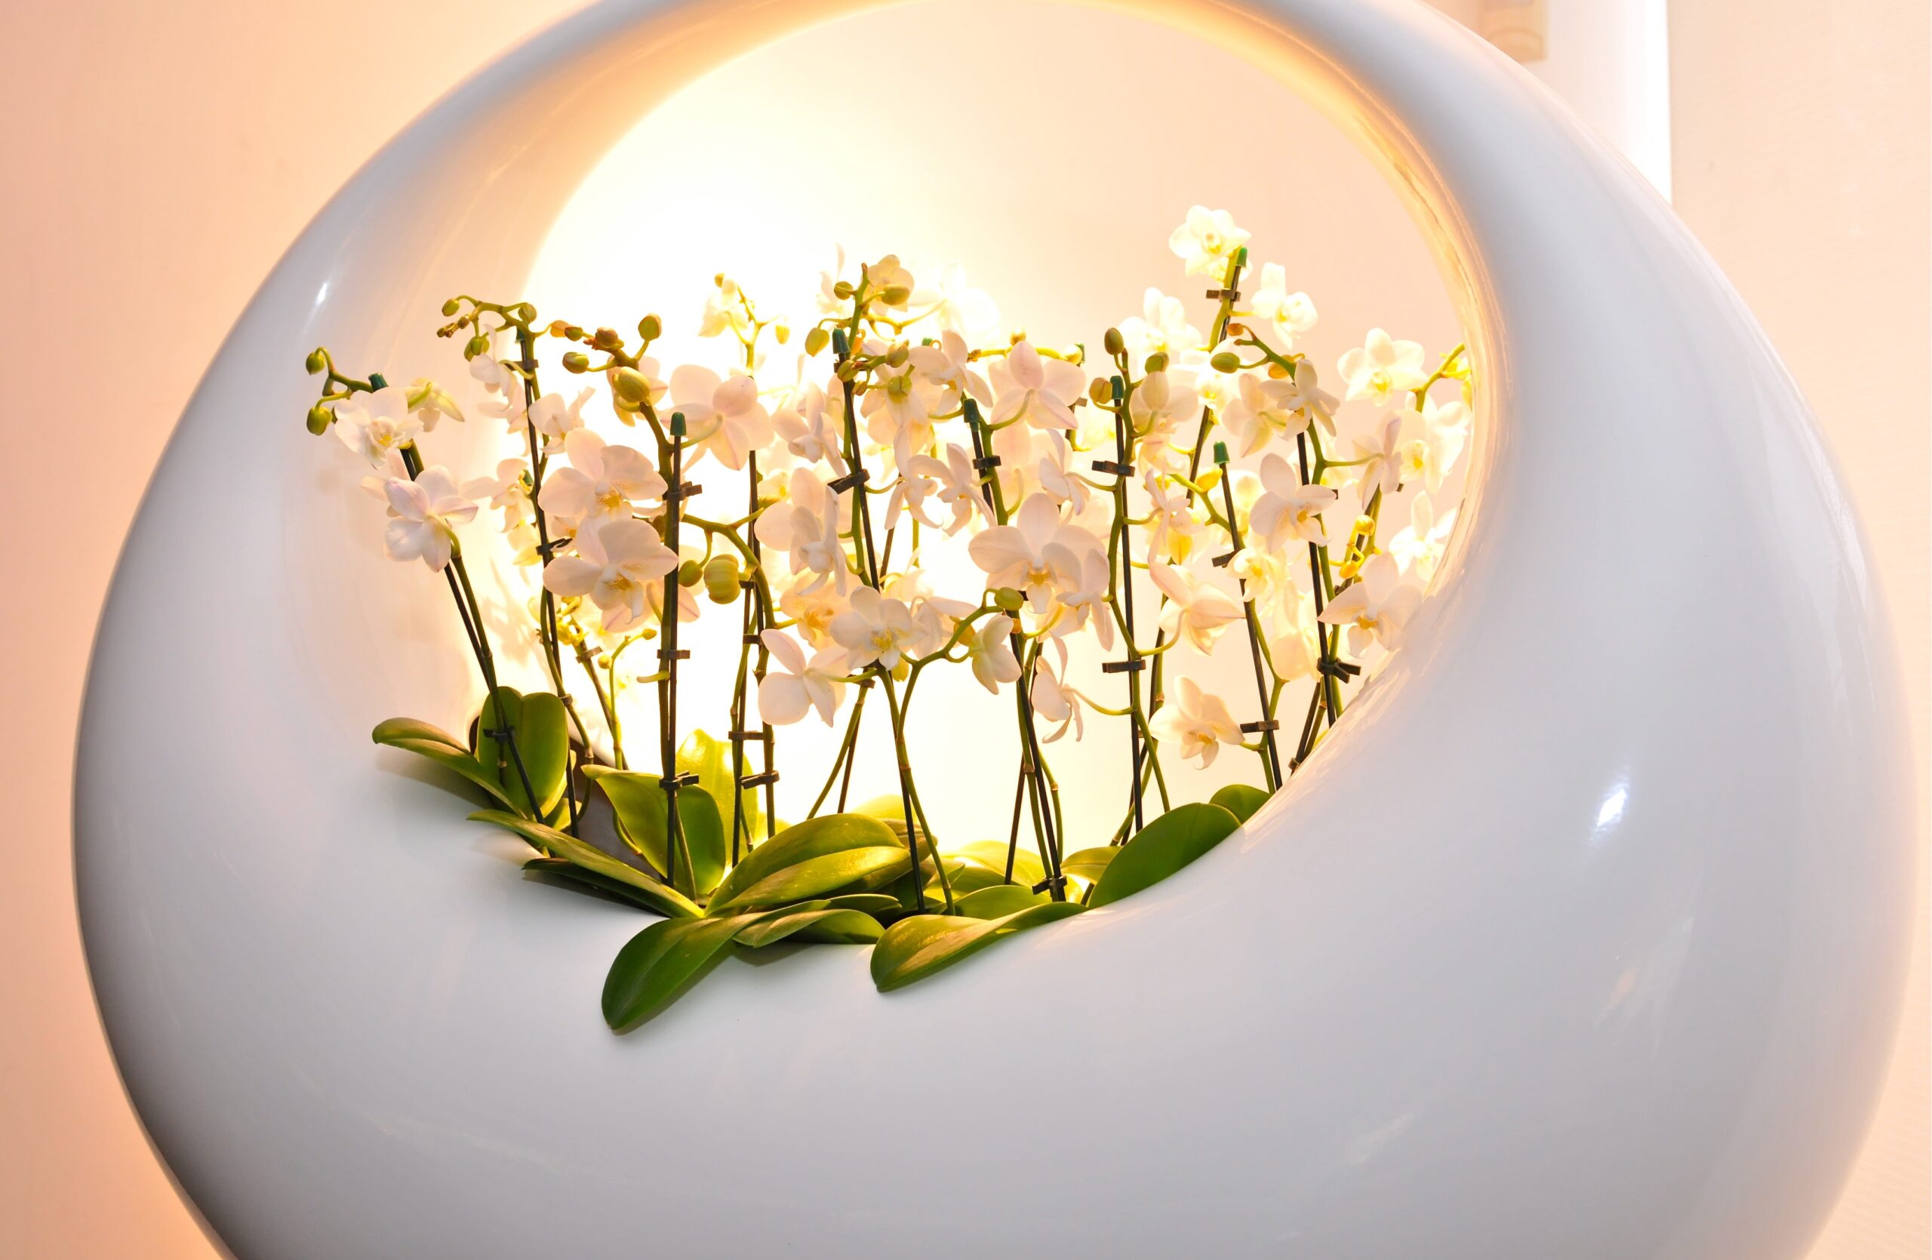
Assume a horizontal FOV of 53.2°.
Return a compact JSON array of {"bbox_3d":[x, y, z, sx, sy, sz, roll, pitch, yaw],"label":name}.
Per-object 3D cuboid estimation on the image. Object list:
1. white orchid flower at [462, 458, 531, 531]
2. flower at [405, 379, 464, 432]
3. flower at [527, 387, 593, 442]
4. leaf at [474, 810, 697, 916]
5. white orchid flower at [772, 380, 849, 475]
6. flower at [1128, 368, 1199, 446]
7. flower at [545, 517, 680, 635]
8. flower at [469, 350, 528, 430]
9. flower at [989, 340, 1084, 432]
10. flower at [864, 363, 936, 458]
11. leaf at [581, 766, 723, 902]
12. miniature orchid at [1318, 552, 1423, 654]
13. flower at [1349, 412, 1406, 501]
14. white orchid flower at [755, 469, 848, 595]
[{"bbox_3d":[-0.290,-0.084,1.200,0.050,0.048,0.027,-1,12,6],"label":"white orchid flower"},{"bbox_3d":[-0.326,-0.137,1.180,0.042,0.035,0.027,-1,-21,12],"label":"flower"},{"bbox_3d":[-0.244,-0.128,1.160,0.044,0.040,0.026,-3,7,-14],"label":"flower"},{"bbox_3d":[-0.205,0.126,1.040,0.137,0.022,0.042,22,31,13],"label":"leaf"},{"bbox_3d":[-0.079,-0.103,0.975,0.023,0.047,0.042,-9,7,-42],"label":"white orchid flower"},{"bbox_3d":[0.105,-0.119,1.030,0.042,0.042,0.026,0,0,24],"label":"flower"},{"bbox_3d":[-0.173,-0.026,0.940,0.064,0.055,0.030,-1,7,-17],"label":"flower"},{"bbox_3d":[-0.254,-0.130,1.050,0.028,0.044,0.045,-7,-5,30],"label":"flower"},{"bbox_3d":[0.037,-0.129,1.020,0.051,0.048,0.025,1,3,3],"label":"flower"},{"bbox_3d":[-0.041,-0.136,1.190,0.052,0.058,0.028,-1,-9,9],"label":"flower"},{"bbox_3d":[-0.162,0.104,1.000,0.073,0.069,0.035,1,-9,-15],"label":"leaf"},{"bbox_3d":[0.243,-0.016,1.160,0.062,0.061,0.028,-1,9,6],"label":"miniature orchid"},{"bbox_3d":[0.252,-0.106,1.180,0.025,0.053,0.048,2,0,-41],"label":"flower"},{"bbox_3d":[-0.082,-0.049,0.970,0.029,0.061,0.052,-7,5,-34],"label":"white orchid flower"}]

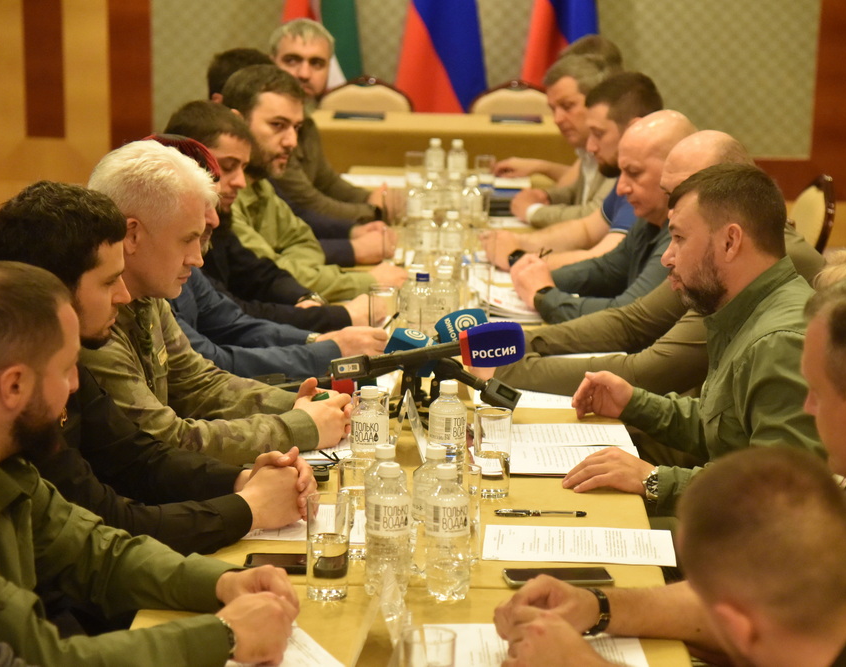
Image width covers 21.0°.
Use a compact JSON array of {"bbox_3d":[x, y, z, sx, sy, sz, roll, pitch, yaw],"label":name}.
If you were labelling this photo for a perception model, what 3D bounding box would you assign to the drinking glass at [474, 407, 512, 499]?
[{"bbox_3d":[0.119,0.203,3.864,0.062,0.145,0.062,1,11,0],"label":"drinking glass"}]

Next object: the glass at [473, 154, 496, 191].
[{"bbox_3d":[0.200,-0.502,7.401,0.062,0.145,0.062,1,11,0],"label":"glass"}]

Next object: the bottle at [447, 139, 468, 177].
[{"bbox_3d":[0.119,-0.579,7.949,0.066,0.196,0.066,1,11,0],"label":"bottle"}]

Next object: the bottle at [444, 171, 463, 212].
[{"bbox_3d":[0.090,-0.362,6.559,0.067,0.197,0.067,-3,12,-20],"label":"bottle"}]

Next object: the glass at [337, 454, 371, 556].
[{"bbox_3d":[-0.099,0.270,3.490,0.061,0.144,0.061,1,10,0],"label":"glass"}]

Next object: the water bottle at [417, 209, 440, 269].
[{"bbox_3d":[0.011,-0.231,6.125,0.065,0.194,0.065,1,10,0],"label":"water bottle"}]

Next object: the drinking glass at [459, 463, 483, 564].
[{"bbox_3d":[0.058,0.277,3.491,0.062,0.145,0.062,1,11,0],"label":"drinking glass"}]

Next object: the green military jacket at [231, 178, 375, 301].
[{"bbox_3d":[-0.382,-0.153,6.122,0.500,0.505,0.580,5,11,21],"label":"green military jacket"}]

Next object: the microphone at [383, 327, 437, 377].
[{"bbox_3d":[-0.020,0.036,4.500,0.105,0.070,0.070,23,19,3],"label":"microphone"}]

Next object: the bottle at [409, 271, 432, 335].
[{"bbox_3d":[-0.001,-0.029,4.985,0.063,0.204,0.063,1,11,0],"label":"bottle"}]

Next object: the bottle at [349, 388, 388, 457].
[{"bbox_3d":[-0.090,0.186,3.815,0.065,0.194,0.065,0,10,-8],"label":"bottle"}]

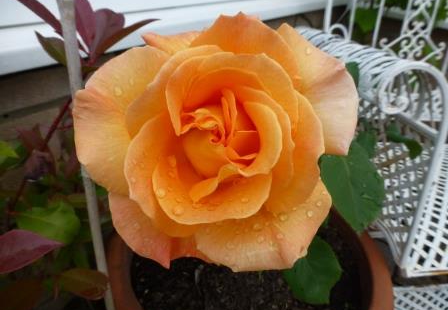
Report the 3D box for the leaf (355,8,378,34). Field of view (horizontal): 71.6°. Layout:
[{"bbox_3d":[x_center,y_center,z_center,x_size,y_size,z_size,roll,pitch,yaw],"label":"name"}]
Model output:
[{"bbox_3d":[0.478,-0.451,1.042,0.078,0.085,0.030,0,0,0],"label":"leaf"}]

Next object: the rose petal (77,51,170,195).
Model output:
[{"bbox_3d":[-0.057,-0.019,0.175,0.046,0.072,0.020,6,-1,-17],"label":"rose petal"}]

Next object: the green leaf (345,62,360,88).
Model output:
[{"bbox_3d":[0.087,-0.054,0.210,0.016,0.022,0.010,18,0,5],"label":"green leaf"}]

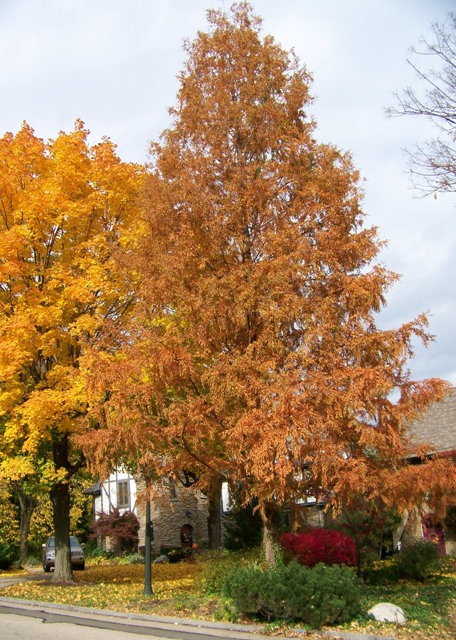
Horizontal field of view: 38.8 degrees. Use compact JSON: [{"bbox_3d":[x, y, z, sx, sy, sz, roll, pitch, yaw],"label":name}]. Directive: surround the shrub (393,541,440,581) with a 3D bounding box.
[{"bbox_3d":[5.410,6.922,18.652,1.330,1.065,1.300,-7,-19,14],"label":"shrub"}]

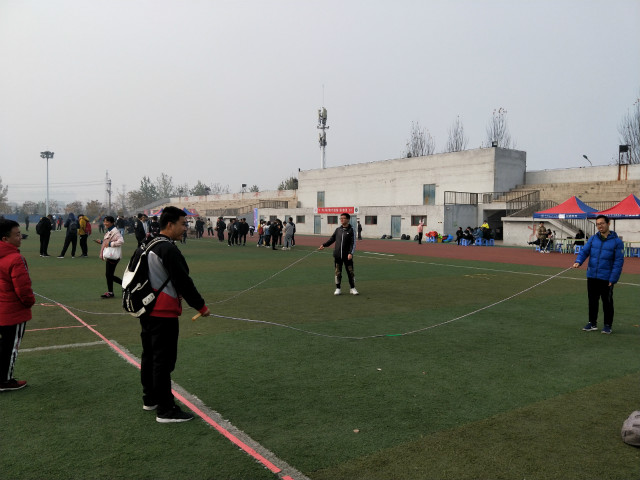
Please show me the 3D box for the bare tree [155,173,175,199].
[{"bbox_3d":[-36.292,-9.659,107.801,4.500,11.980,4.500,1,3,0],"label":"bare tree"}]

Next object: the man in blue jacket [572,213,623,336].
[{"bbox_3d":[4.186,0.508,6.911,0.470,1.760,0.600,-2,3,-40],"label":"man in blue jacket"}]

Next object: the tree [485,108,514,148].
[{"bbox_3d":[18.244,-6.836,46.708,3.100,13.050,3.100,0,3,0],"label":"tree"}]

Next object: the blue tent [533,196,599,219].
[{"bbox_3d":[13.860,-0.881,25.032,3.000,3.040,3.000,-1,3,-33],"label":"blue tent"}]

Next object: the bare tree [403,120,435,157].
[{"bbox_3d":[11.337,-7.159,52.707,3.600,13.070,3.600,0,3,0],"label":"bare tree"}]

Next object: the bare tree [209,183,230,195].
[{"bbox_3d":[-19.110,-6.712,87.886,4.200,8.270,4.200,1,3,0],"label":"bare tree"}]

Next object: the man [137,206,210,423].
[{"bbox_3d":[-1.255,0.607,3.911,0.580,1.760,0.520,-1,3,-23],"label":"man"}]

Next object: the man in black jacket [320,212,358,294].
[{"bbox_3d":[0.402,0.315,10.050,0.800,1.760,0.450,1,3,16],"label":"man in black jacket"}]

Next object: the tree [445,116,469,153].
[{"bbox_3d":[14.518,-6.790,48.784,2.900,12.700,2.900,1,3,0],"label":"tree"}]

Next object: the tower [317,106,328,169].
[{"bbox_3d":[0.622,-14.163,89.471,2.350,23.640,2.350,0,3,0],"label":"tower"}]

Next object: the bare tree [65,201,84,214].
[{"bbox_3d":[-69.038,-7.919,129.943,5.400,5.820,5.400,1,3,0],"label":"bare tree"}]

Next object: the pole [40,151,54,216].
[{"bbox_3d":[-73.498,-14.159,124.563,3.500,19.530,3.300,-1,3,-21],"label":"pole"}]

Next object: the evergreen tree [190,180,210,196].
[{"bbox_3d":[-24.016,-7.411,92.867,4.200,9.110,4.200,1,3,0],"label":"evergreen tree"}]

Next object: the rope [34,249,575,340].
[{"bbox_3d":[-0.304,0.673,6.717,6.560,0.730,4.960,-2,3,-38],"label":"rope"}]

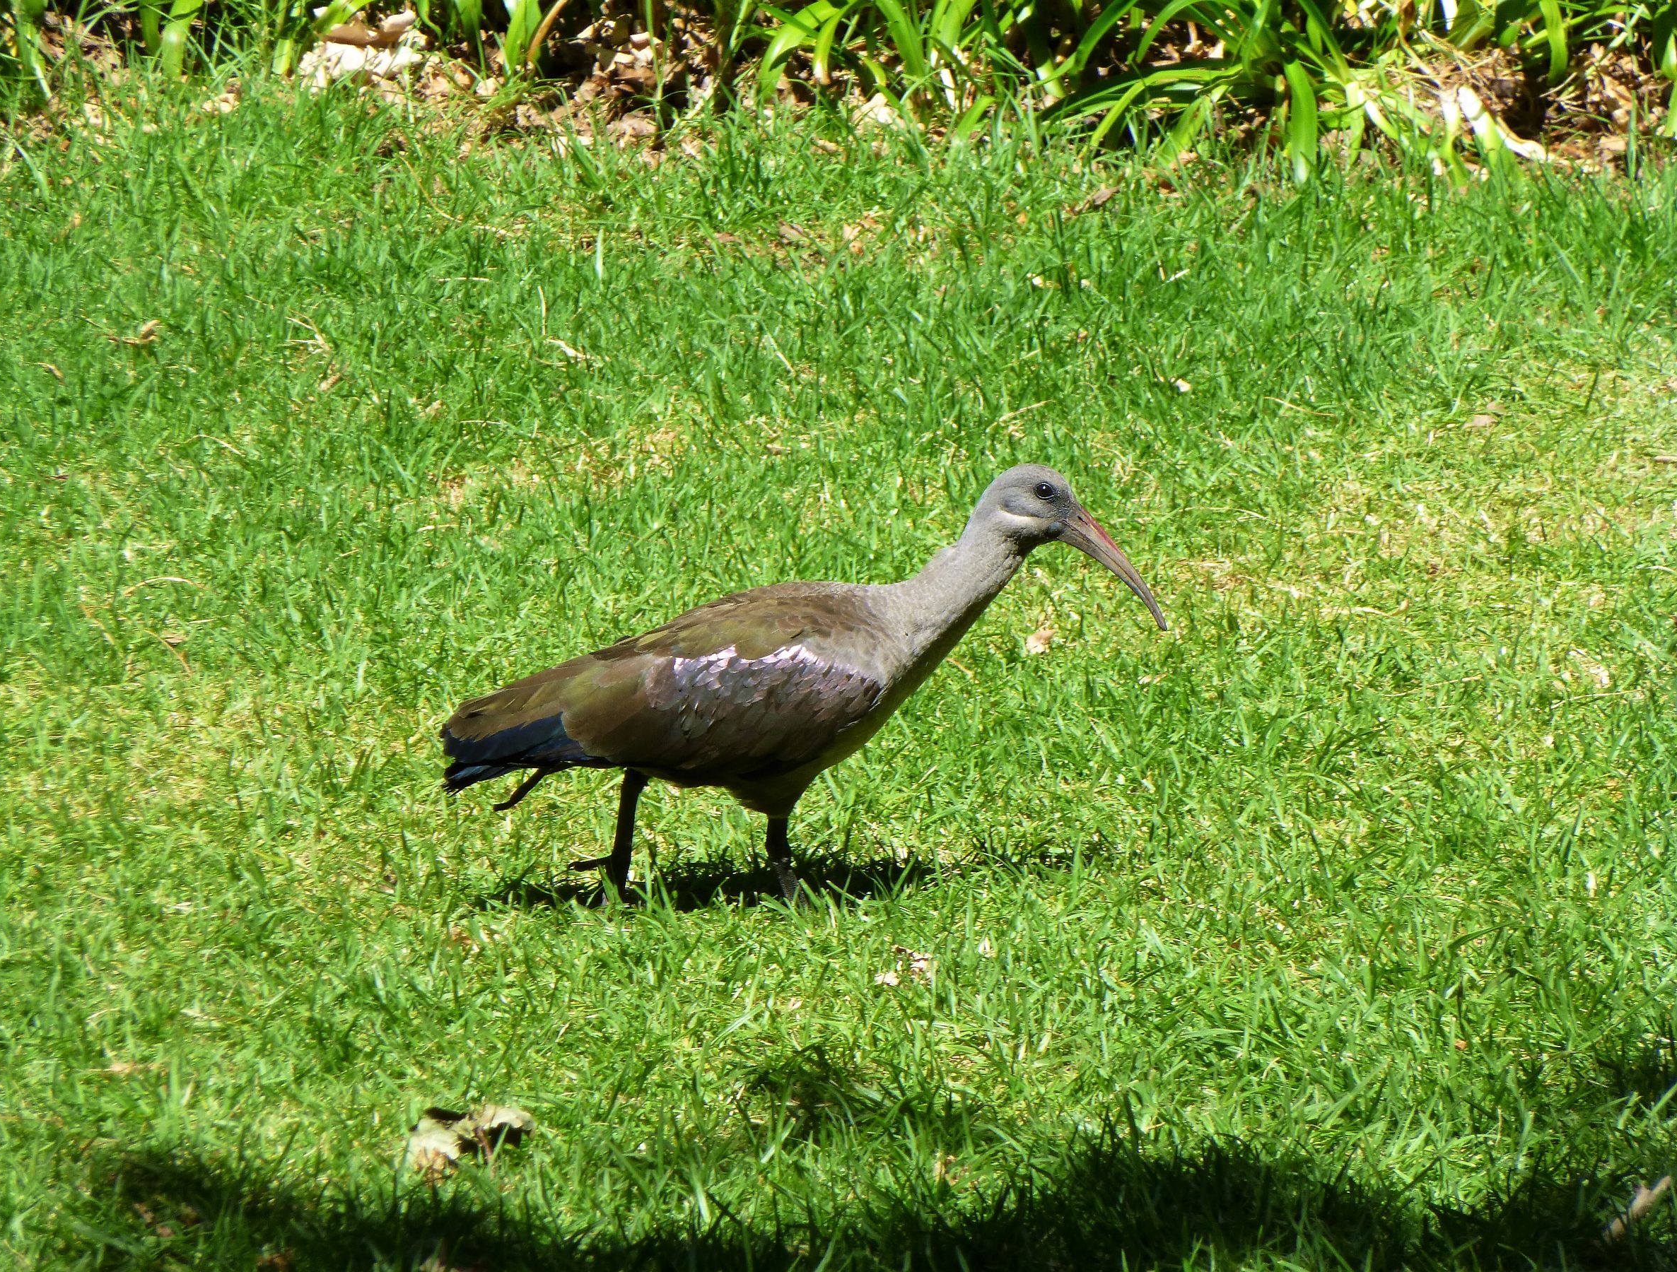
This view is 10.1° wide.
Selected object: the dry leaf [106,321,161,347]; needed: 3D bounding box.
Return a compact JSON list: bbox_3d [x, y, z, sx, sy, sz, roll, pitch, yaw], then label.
[{"bbox_3d":[-0.813,-0.350,10.981,0.063,0.020,0.040,0,12,0],"label":"dry leaf"}]

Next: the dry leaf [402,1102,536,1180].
[{"bbox_3d":[-0.284,0.388,7.299,0.103,0.042,0.085,0,12,0],"label":"dry leaf"}]

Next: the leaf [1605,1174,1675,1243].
[{"bbox_3d":[0.598,0.429,7.106,0.051,0.038,0.050,0,12,0],"label":"leaf"}]

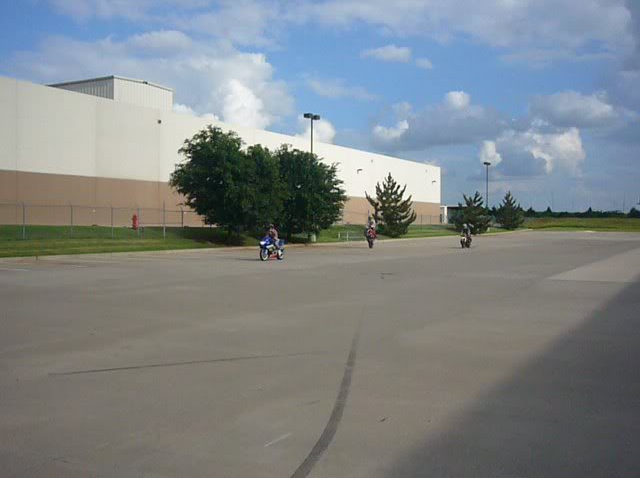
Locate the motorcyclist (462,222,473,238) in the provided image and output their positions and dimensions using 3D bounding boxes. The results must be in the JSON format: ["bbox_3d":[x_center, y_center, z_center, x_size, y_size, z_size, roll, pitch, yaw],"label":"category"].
[{"bbox_3d":[8.693,-0.501,42.500,0.550,1.050,0.700,1,2,21],"label":"motorcyclist"}]

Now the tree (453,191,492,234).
[{"bbox_3d":[17.648,-3.029,84.000,4.300,4.900,4.400,0,2,0],"label":"tree"}]

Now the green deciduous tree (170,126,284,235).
[{"bbox_3d":[-6.093,-3.722,47.500,6.800,7.500,7.400,0,2,0],"label":"green deciduous tree"}]

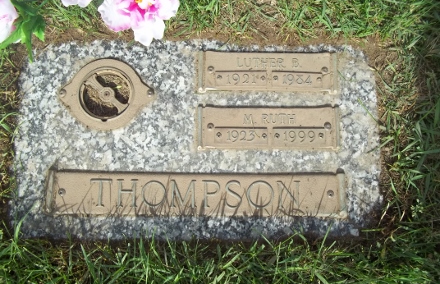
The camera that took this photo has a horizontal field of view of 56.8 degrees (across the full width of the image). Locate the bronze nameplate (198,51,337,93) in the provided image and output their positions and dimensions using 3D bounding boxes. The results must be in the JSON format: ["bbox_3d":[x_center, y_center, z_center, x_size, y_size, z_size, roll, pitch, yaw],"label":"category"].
[{"bbox_3d":[0.094,-0.136,0.800,0.270,0.013,0.084,0,79,0],"label":"bronze nameplate"}]

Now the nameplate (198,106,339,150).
[{"bbox_3d":[0.093,-0.028,0.779,0.270,0.013,0.084,0,79,0],"label":"nameplate"}]

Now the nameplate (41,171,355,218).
[{"bbox_3d":[-0.044,0.093,0.758,0.556,0.015,0.086,0,79,0],"label":"nameplate"}]

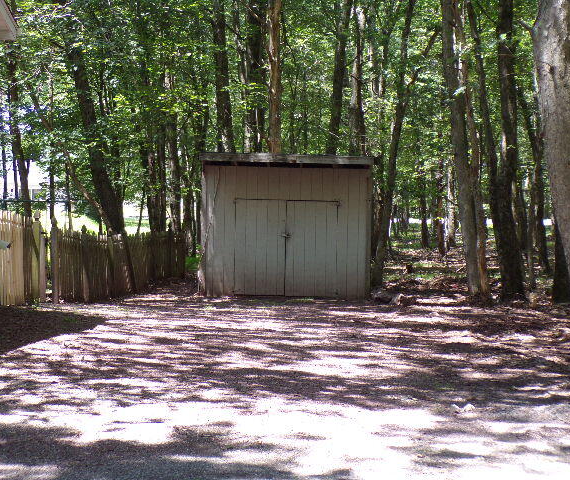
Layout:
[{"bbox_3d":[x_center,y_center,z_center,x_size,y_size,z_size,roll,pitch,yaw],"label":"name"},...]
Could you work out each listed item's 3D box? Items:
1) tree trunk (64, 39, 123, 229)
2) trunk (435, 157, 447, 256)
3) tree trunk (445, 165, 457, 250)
[{"bbox_3d":[-3.884,-1.949,28.363,0.450,4.210,0.420,-14,4,0],"label":"tree trunk"},{"bbox_3d":[5.135,-1.095,44.890,0.290,3.280,0.270,-2,4,0],"label":"trunk"},{"bbox_3d":[5.820,-1.205,47.899,0.260,3.010,0.250,-1,4,0],"label":"tree trunk"}]

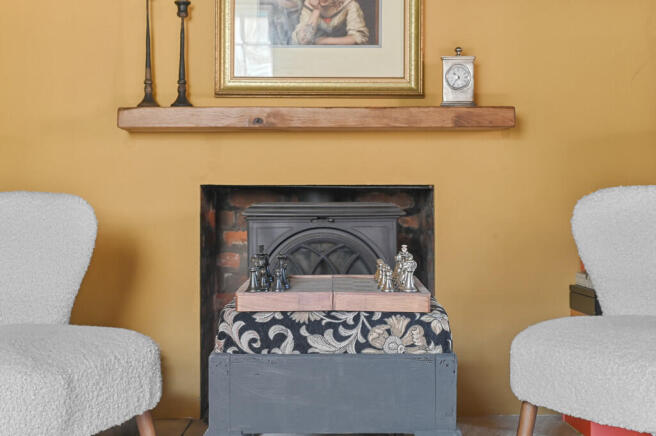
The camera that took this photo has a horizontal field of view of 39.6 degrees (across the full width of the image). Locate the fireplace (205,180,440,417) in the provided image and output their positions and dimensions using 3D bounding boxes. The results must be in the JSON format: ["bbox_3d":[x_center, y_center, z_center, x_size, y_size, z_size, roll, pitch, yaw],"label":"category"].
[{"bbox_3d":[-0.036,0.291,3.340,0.810,0.810,0.380,0,0,0],"label":"fireplace"}]

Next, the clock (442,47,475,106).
[{"bbox_3d":[0.436,-0.469,3.070,0.115,0.210,0.075,0,0,0],"label":"clock"}]

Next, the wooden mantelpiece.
[{"bbox_3d":[-0.037,-0.330,3.070,1.310,0.067,0.155,0,0,0],"label":"wooden mantelpiece"}]

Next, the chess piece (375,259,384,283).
[{"bbox_3d":[0.159,0.158,2.750,0.032,0.067,0.032,0,0,0],"label":"chess piece"}]

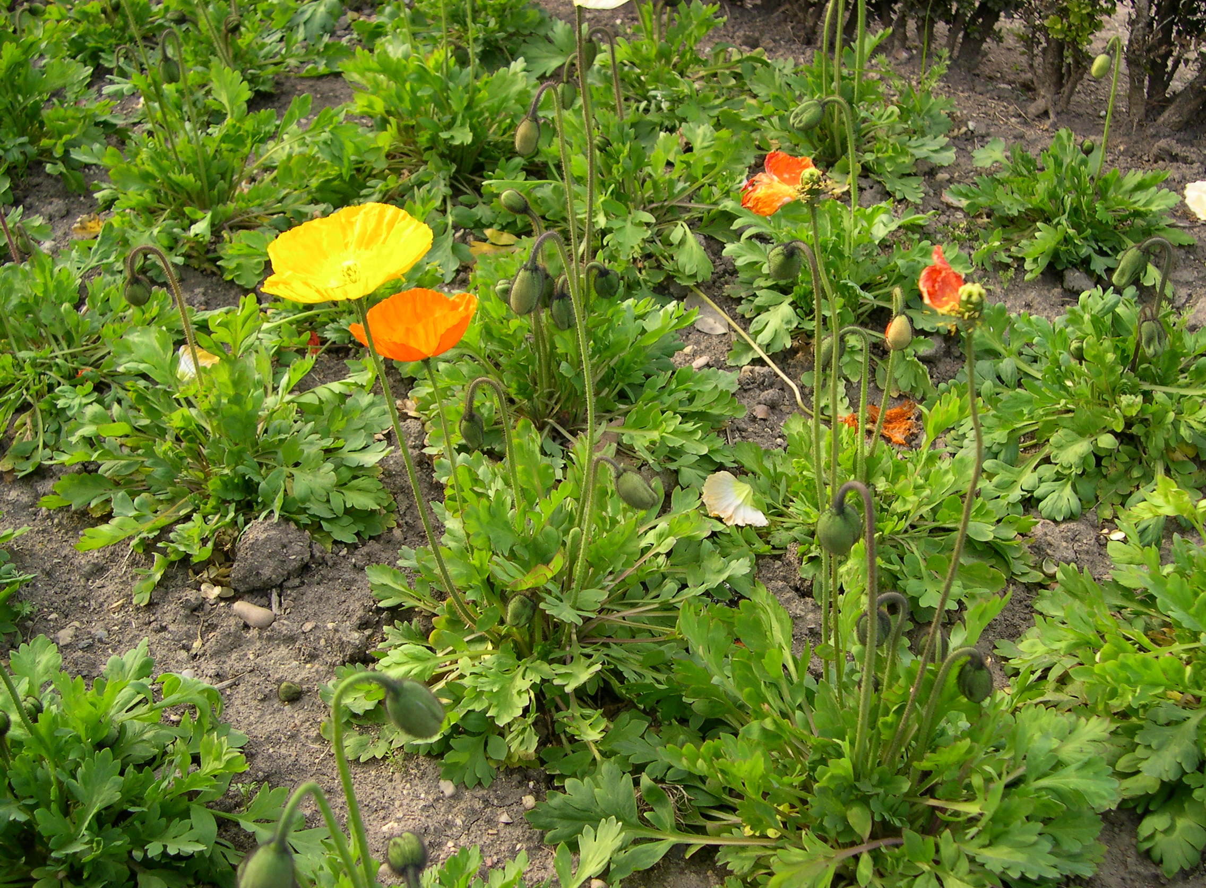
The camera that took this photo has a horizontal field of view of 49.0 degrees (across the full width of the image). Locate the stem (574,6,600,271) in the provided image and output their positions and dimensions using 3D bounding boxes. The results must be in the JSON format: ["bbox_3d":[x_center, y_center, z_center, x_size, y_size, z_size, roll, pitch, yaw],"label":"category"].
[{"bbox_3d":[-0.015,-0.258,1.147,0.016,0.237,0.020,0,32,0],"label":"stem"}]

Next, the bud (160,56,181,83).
[{"bbox_3d":[-0.451,-0.391,1.383,0.020,0.028,0.020,0,32,0],"label":"bud"}]

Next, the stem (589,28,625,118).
[{"bbox_3d":[0.005,-0.437,1.564,0.042,0.106,0.014,0,32,0],"label":"stem"}]

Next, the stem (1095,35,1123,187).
[{"bbox_3d":[0.546,-0.358,1.436,0.024,0.169,0.012,-5,32,3],"label":"stem"}]

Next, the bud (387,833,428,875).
[{"bbox_3d":[-0.084,0.176,0.568,0.017,0.021,0.017,0,32,0],"label":"bud"}]

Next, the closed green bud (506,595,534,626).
[{"bbox_3d":[-0.050,0.100,0.794,0.017,0.021,0.017,0,32,0],"label":"closed green bud"}]

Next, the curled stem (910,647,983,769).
[{"bbox_3d":[0.213,0.166,0.823,0.035,0.100,0.016,0,32,0],"label":"curled stem"}]

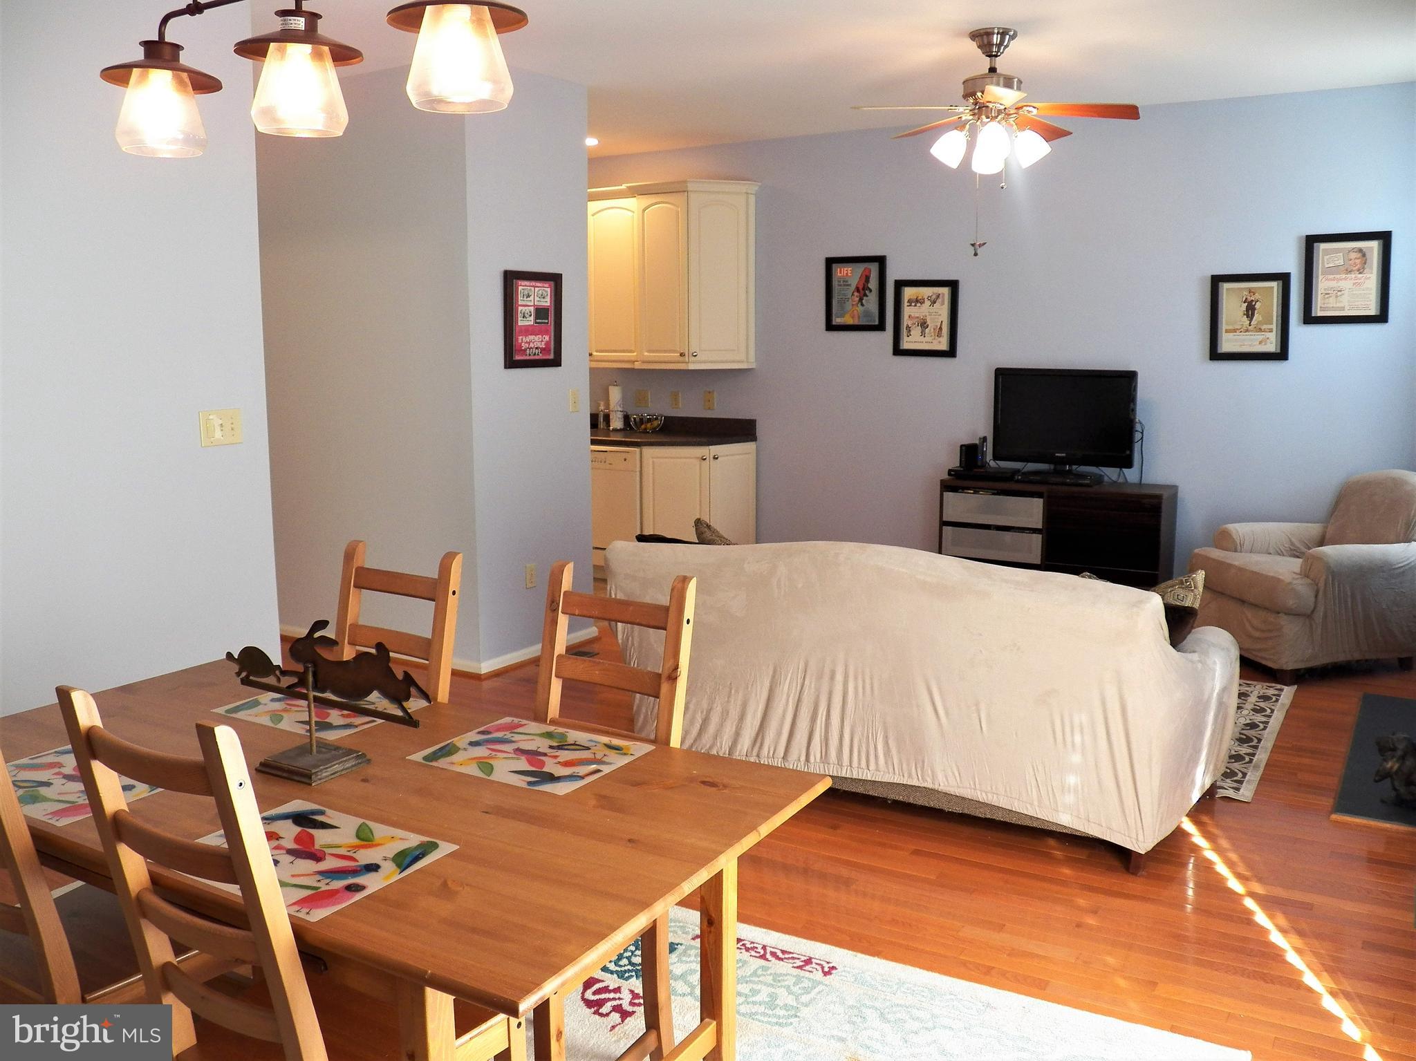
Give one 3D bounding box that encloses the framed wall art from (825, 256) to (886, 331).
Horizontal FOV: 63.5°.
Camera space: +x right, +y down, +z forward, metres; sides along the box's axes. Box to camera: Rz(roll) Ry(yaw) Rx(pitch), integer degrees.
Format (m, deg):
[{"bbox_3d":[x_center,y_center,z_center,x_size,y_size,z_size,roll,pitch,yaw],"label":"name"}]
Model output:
[{"bbox_3d":[0.880,-1.413,6.832,0.365,0.435,0.025,5,10,27],"label":"framed wall art"}]

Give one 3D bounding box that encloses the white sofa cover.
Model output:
[{"bbox_3d":[0.633,0.393,3.833,2.000,0.830,0.870,5,10,29],"label":"white sofa cover"}]

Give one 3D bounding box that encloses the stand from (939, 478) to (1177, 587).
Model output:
[{"bbox_3d":[1.920,0.111,6.391,1.200,0.750,0.400,5,11,28],"label":"stand"}]

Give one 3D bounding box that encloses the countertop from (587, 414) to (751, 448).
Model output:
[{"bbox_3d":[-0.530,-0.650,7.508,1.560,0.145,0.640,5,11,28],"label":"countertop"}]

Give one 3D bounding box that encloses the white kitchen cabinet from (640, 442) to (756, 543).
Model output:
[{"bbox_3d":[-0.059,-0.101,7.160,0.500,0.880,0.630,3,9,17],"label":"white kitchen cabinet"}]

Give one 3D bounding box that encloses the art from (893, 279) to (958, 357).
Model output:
[{"bbox_3d":[1.287,-1.249,6.763,0.385,0.445,0.025,5,11,28],"label":"art"}]

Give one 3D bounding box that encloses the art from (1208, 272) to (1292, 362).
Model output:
[{"bbox_3d":[2.815,-1.105,5.946,0.377,0.443,0.025,5,11,28],"label":"art"}]

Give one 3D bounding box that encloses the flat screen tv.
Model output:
[{"bbox_3d":[1.942,-0.621,6.280,0.785,0.525,0.090,6,11,33],"label":"flat screen tv"}]

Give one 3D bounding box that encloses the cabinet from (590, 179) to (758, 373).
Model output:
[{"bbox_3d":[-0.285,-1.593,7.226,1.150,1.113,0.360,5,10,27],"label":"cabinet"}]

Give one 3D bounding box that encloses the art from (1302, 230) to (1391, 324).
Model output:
[{"bbox_3d":[3.158,-1.247,5.660,0.375,0.435,0.025,5,10,27],"label":"art"}]

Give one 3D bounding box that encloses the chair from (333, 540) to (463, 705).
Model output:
[{"bbox_3d":[-0.841,0.593,2.651,0.420,1.040,0.480,5,11,28],"label":"chair"}]

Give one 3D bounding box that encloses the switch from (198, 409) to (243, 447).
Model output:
[{"bbox_3d":[-1.593,-0.335,3.748,0.012,0.115,0.160,5,10,27],"label":"switch"}]

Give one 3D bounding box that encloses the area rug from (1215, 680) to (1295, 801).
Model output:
[{"bbox_3d":[1.254,0.706,5.084,2.300,0.010,1.540,6,11,31],"label":"area rug"}]

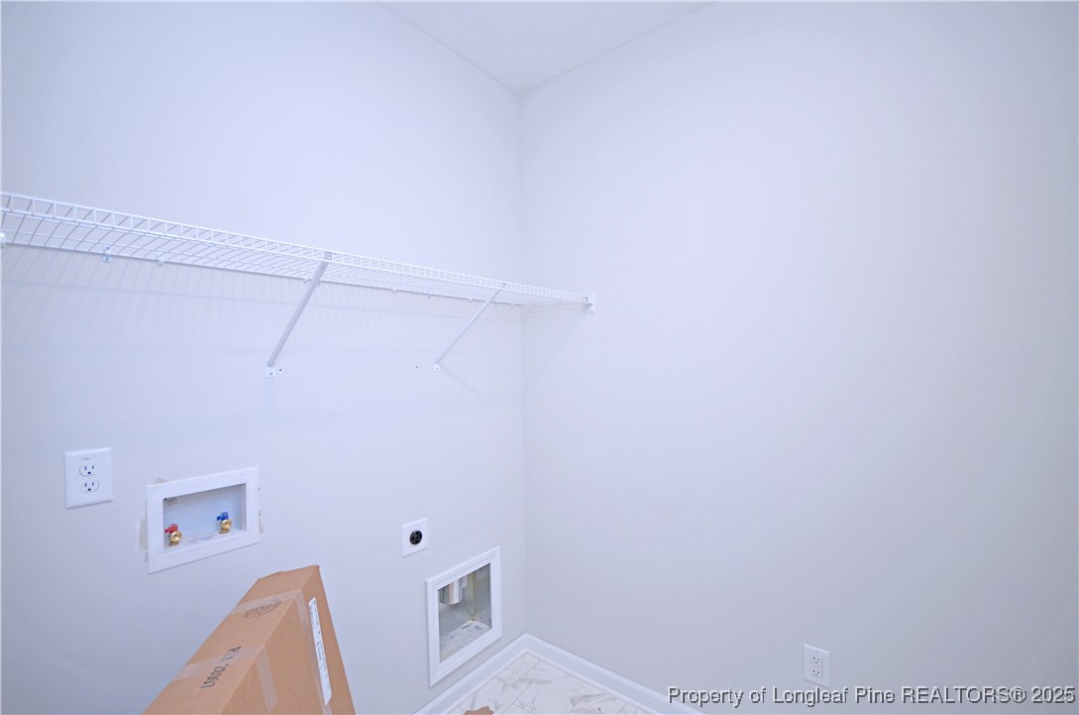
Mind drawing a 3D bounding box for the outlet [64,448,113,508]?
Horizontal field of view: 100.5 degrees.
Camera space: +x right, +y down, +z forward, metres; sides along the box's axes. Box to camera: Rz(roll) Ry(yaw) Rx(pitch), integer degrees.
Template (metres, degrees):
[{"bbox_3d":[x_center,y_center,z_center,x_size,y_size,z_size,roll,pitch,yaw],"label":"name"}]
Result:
[{"bbox_3d":[-1.032,0.276,1.030,0.008,0.125,0.077,0,0,39],"label":"outlet"}]

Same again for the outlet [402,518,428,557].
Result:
[{"bbox_3d":[-0.470,0.690,1.721,0.010,0.117,0.115,0,0,39],"label":"outlet"}]

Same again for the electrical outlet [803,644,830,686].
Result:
[{"bbox_3d":[0.891,0.996,1.443,0.071,0.116,0.008,0,0,39],"label":"electrical outlet"}]

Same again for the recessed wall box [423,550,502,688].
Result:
[{"bbox_3d":[-0.347,1.089,1.959,0.120,0.425,0.415,0,0,39],"label":"recessed wall box"}]

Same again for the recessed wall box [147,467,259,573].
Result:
[{"bbox_3d":[-0.925,0.429,1.234,0.095,0.220,0.245,0,0,39],"label":"recessed wall box"}]

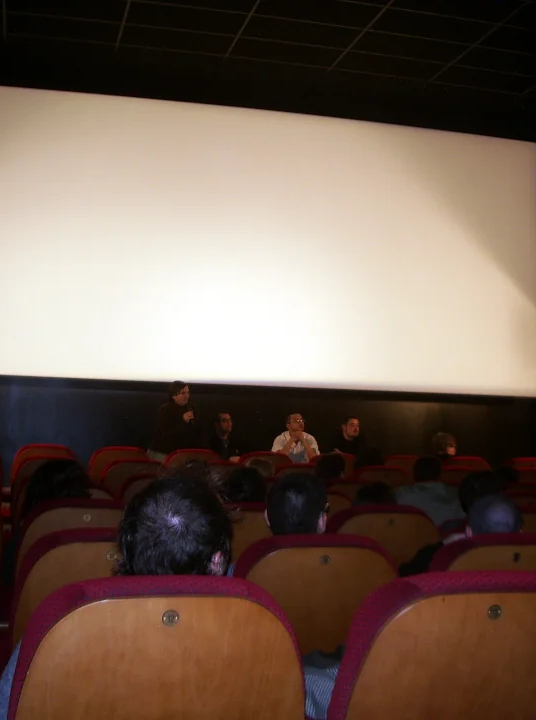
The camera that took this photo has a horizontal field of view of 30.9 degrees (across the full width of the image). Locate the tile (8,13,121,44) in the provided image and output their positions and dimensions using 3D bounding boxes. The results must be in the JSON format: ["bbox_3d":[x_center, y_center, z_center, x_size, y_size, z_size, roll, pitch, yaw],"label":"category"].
[{"bbox_3d":[-2.055,-3.344,9.771,1.200,0.025,0.600,3,-5,-14],"label":"tile"}]

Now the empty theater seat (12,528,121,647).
[{"bbox_3d":[-0.465,0.915,2.635,0.520,0.950,0.620,3,-5,-14],"label":"empty theater seat"}]

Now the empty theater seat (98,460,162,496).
[{"bbox_3d":[-0.915,1.126,6.400,0.520,0.930,0.580,3,-5,-14],"label":"empty theater seat"}]

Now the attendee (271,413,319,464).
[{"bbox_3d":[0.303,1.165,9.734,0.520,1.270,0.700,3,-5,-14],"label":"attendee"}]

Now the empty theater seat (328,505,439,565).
[{"bbox_3d":[0.383,1.016,3.781,0.520,0.950,0.600,2,-4,-12],"label":"empty theater seat"}]

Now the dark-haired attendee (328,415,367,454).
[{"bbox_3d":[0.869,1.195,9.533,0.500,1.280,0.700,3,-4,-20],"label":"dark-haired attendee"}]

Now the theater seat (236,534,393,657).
[{"bbox_3d":[0.078,0.943,2.738,0.520,0.950,0.600,2,-4,-13],"label":"theater seat"}]

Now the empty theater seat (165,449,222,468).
[{"bbox_3d":[-0.624,1.160,7.494,0.520,0.950,0.600,2,-4,-14],"label":"empty theater seat"}]

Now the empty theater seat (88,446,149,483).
[{"bbox_3d":[-1.153,1.127,7.360,0.520,0.950,0.600,2,-4,-14],"label":"empty theater seat"}]

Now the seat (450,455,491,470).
[{"bbox_3d":[1.474,1.248,7.990,0.520,0.930,0.580,3,-5,-14],"label":"seat"}]

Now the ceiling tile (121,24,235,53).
[{"bbox_3d":[-0.938,-3.322,10.064,1.200,0.025,0.600,3,-5,-14],"label":"ceiling tile"}]

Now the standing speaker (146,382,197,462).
[{"bbox_3d":[-0.855,1.032,8.728,0.400,1.680,0.520,-3,-7,44],"label":"standing speaker"}]

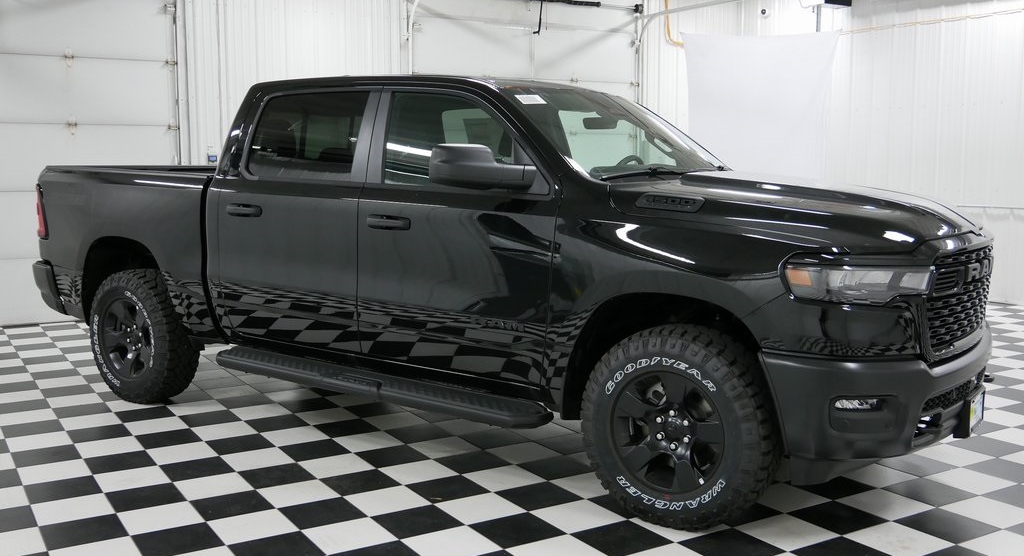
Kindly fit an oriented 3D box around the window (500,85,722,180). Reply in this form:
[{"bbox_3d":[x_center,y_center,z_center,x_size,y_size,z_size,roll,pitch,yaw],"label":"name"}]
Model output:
[{"bbox_3d":[0.553,-0.756,5.164,0.820,0.120,1.460,43,28,24],"label":"window"}]

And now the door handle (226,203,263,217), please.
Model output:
[{"bbox_3d":[-1.425,-0.368,5.389,0.262,0.068,0.060,5,9,35],"label":"door handle"}]

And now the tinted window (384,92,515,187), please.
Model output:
[{"bbox_3d":[-0.274,-0.668,4.755,0.860,0.480,0.060,5,-12,35],"label":"tinted window"}]

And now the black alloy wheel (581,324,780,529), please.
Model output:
[{"bbox_3d":[0.693,0.615,4.155,0.830,0.830,0.275,4,8,32],"label":"black alloy wheel"}]

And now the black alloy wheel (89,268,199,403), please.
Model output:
[{"bbox_3d":[-2.306,0.366,6.290,0.825,0.825,0.275,5,9,35],"label":"black alloy wheel"}]

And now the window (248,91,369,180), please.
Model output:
[{"bbox_3d":[-1.083,-0.765,5.328,0.800,0.470,0.060,5,-12,35],"label":"window"}]

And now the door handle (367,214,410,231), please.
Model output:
[{"bbox_3d":[-0.580,-0.266,4.791,0.255,0.068,0.060,5,9,35],"label":"door handle"}]

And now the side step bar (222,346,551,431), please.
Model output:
[{"bbox_3d":[-0.712,0.532,5.066,2.220,0.095,0.200,5,9,35],"label":"side step bar"}]

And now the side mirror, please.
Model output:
[{"bbox_3d":[-0.143,-0.481,4.374,0.230,0.205,0.340,5,9,35],"label":"side mirror"}]

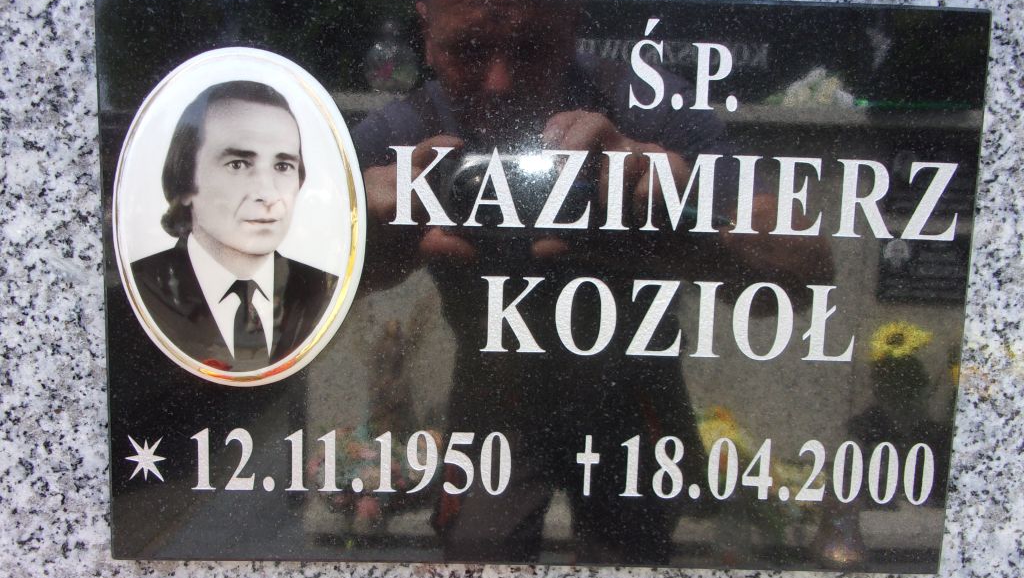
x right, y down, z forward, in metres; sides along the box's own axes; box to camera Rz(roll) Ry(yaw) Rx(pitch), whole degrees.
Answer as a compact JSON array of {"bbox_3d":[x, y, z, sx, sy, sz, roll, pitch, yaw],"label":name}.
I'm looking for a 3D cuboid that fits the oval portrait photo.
[{"bbox_3d":[-0.093,-0.023,0.282,0.087,0.117,0.010,4,7,-1],"label":"oval portrait photo"}]

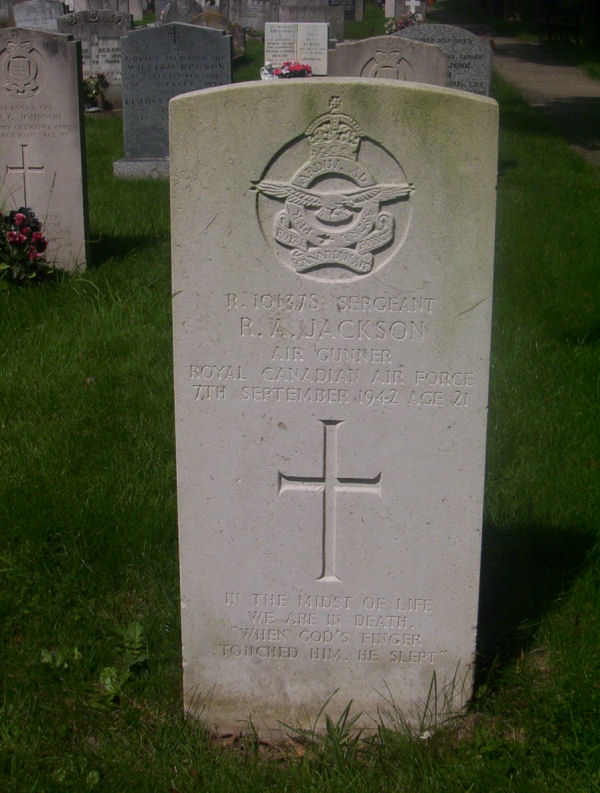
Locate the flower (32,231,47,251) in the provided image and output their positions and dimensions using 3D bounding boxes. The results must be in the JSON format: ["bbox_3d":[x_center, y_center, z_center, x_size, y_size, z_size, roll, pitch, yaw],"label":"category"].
[{"bbox_3d":[-0.864,-0.514,5.030,0.047,0.068,0.050,2,20,4],"label":"flower"}]

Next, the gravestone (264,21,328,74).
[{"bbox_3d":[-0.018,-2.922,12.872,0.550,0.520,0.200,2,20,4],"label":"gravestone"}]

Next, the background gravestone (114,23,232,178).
[{"bbox_3d":[-0.633,-1.595,8.132,0.685,0.810,0.280,2,20,4],"label":"background gravestone"}]

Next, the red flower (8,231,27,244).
[{"bbox_3d":[-0.940,-0.527,5.030,0.064,0.047,0.050,2,20,4],"label":"red flower"}]

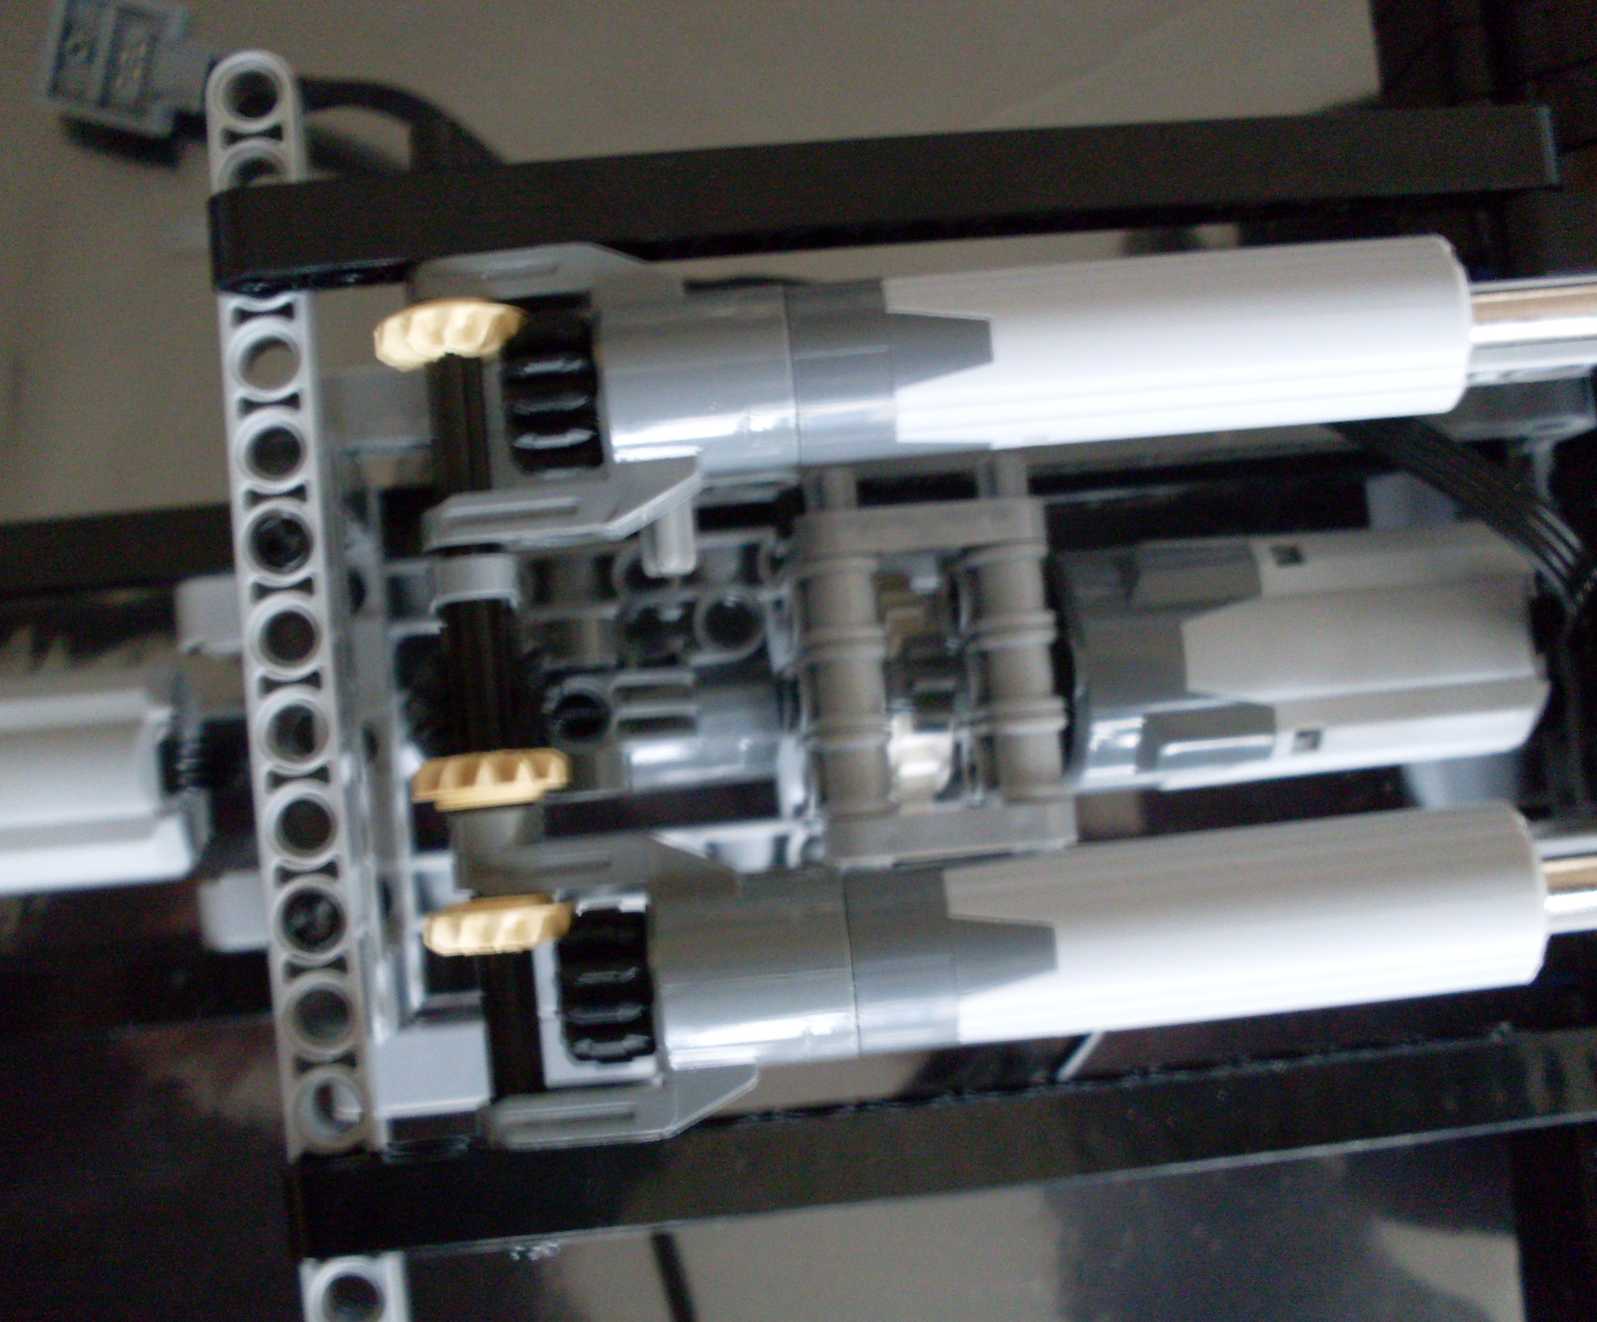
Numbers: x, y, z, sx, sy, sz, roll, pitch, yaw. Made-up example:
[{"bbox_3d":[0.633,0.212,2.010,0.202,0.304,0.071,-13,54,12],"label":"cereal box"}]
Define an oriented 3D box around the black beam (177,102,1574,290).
[{"bbox_3d":[0.009,-0.041,0.168,0.119,0.008,0.008,-5,86,-5],"label":"black beam"}]

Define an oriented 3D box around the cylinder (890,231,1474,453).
[{"bbox_3d":[0.030,-0.026,0.161,0.046,0.015,0.015,-5,86,-2],"label":"cylinder"}]

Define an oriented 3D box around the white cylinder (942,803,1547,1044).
[{"bbox_3d":[0.035,0.021,0.156,0.046,0.015,0.015,-6,86,-2],"label":"white cylinder"}]

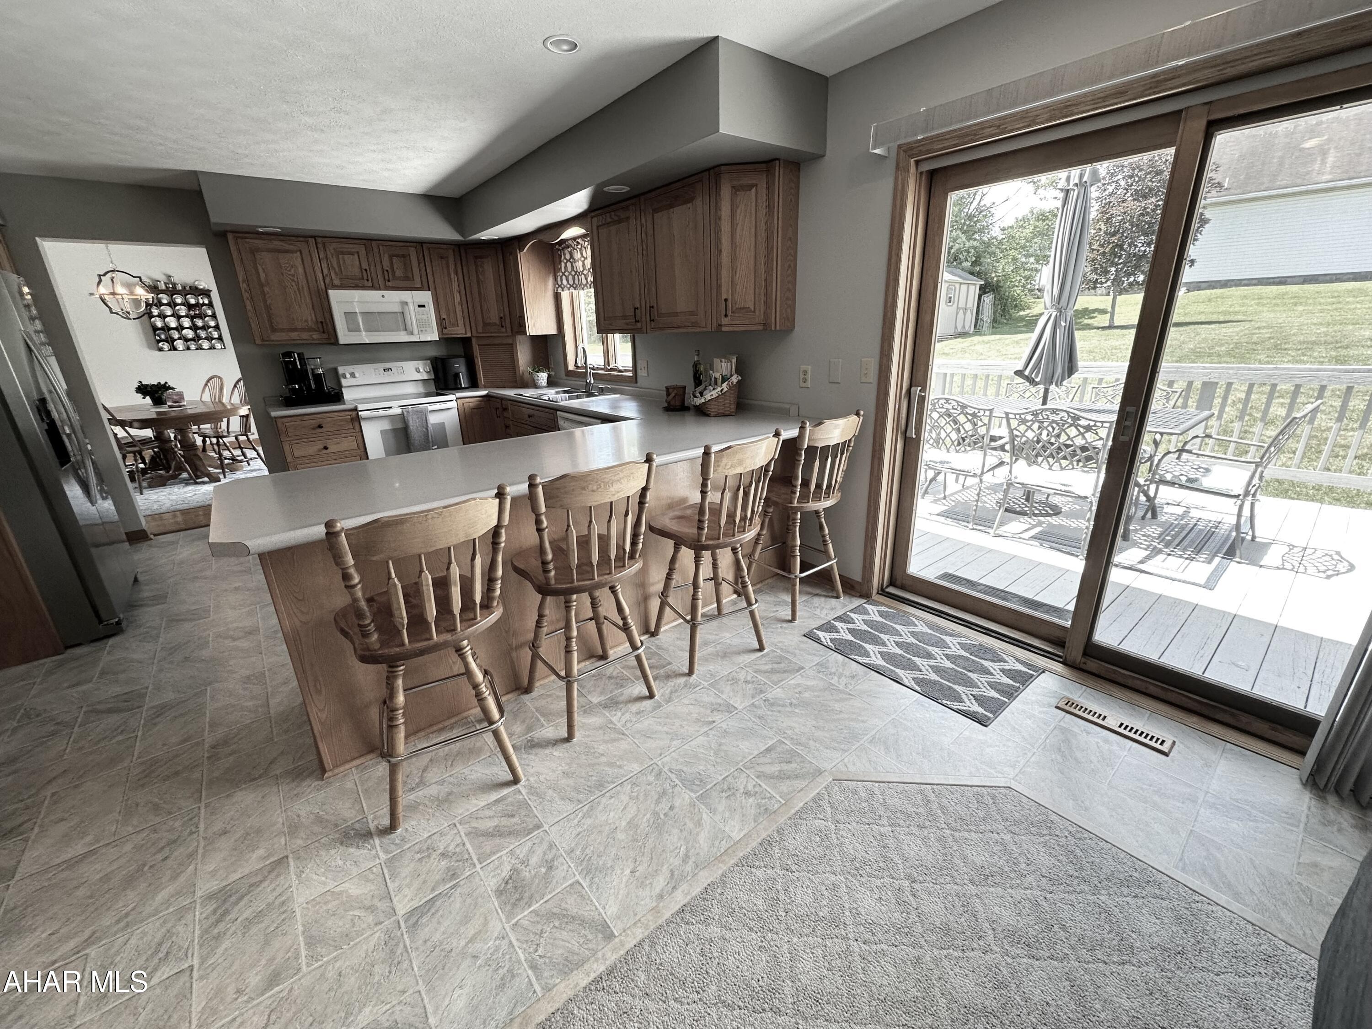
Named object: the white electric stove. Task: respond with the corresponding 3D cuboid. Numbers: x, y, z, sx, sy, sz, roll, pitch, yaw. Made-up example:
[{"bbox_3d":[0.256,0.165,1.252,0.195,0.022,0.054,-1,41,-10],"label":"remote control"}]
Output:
[{"bbox_3d":[-2.491,-0.716,4.916,0.760,1.180,0.670,-16,24,-35],"label":"white electric stove"}]

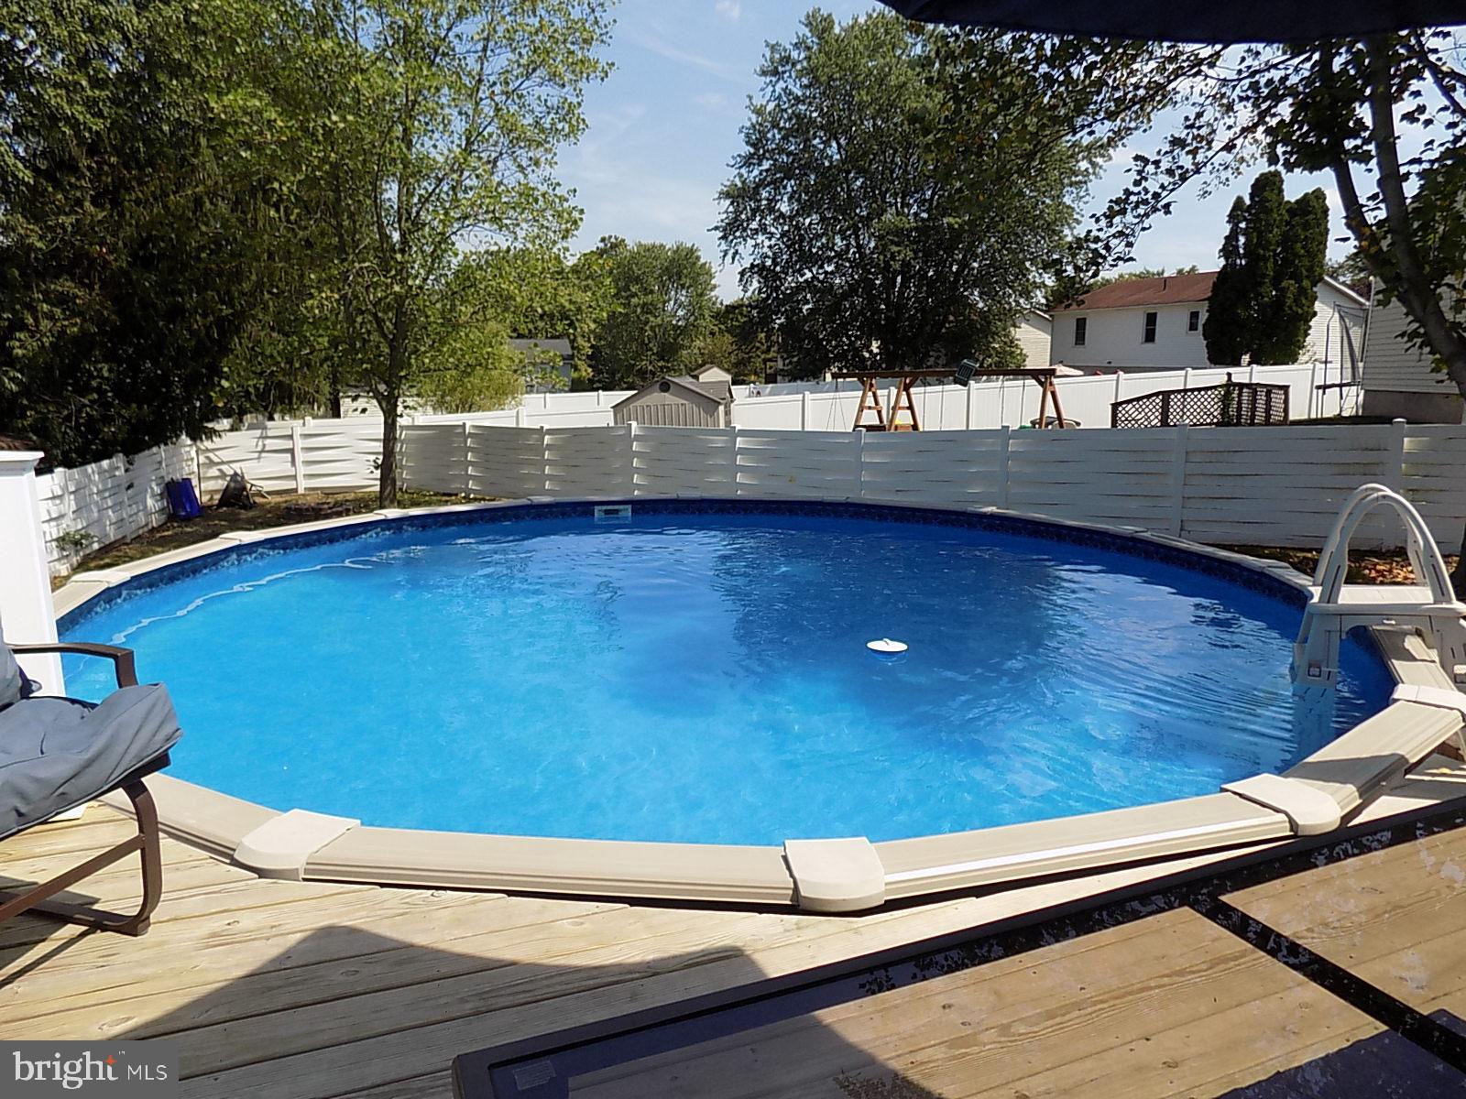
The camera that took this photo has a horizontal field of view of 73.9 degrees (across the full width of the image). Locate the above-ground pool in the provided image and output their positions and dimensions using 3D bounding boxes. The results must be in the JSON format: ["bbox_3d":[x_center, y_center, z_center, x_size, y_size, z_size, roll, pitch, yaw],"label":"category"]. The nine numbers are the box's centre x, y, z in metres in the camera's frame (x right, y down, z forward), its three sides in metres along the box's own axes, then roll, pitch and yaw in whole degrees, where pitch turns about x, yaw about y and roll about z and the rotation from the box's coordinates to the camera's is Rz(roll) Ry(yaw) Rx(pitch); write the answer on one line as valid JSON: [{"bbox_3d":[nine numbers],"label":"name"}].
[{"bbox_3d":[-0.100,0.760,6.221,7.500,1.280,7.500,0,11,0],"label":"above-ground pool"}]

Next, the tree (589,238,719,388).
[{"bbox_3d":[-4.035,-11.530,50.748,7.200,9.100,7.200,-1,11,-4],"label":"tree"}]

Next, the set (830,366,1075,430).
[{"bbox_3d":[4.164,-2.468,19.780,5.200,2.300,1.800,10,14,42],"label":"set"}]

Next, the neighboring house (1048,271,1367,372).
[{"bbox_3d":[21.205,-9.711,44.246,7.800,5.800,10.800,-4,11,-22],"label":"neighboring house"}]

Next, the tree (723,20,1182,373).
[{"bbox_3d":[6.960,-10.655,32.587,14.000,13.500,13.500,2,11,11],"label":"tree"}]

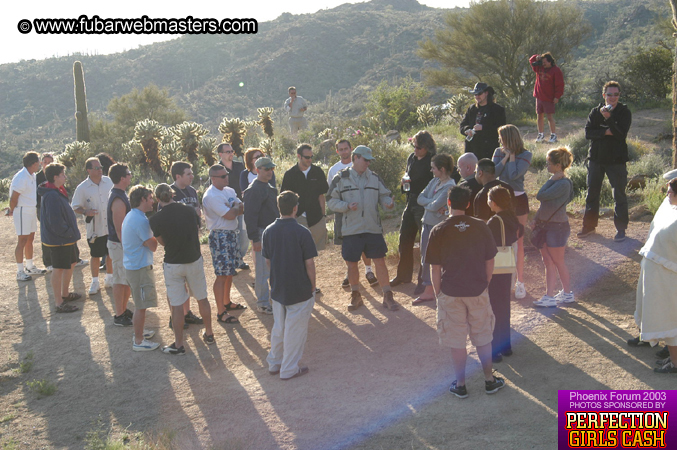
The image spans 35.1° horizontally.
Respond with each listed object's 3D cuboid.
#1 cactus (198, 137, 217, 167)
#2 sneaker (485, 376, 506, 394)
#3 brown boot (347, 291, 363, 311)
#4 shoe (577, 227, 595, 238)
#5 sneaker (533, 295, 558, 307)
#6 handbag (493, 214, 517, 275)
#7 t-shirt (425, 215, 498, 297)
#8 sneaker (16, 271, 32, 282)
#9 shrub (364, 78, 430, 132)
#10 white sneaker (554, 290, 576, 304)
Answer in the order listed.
[{"bbox_3d":[-2.549,-1.441,21.000,0.420,0.600,0.420,0,7,0],"label":"cactus"},{"bbox_3d":[1.363,1.396,9.300,0.108,0.115,0.295,3,8,25],"label":"sneaker"},{"bbox_3d":[0.180,0.841,11.850,0.115,0.160,0.310,3,8,22],"label":"brown boot"},{"bbox_3d":[2.952,0.090,12.800,0.300,0.115,0.110,-5,9,-37],"label":"shoe"},{"bbox_3d":[2.193,0.804,11.400,0.260,0.110,0.100,3,8,22],"label":"sneaker"},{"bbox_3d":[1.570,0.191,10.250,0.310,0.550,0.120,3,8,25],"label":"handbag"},{"bbox_3d":[1.057,0.262,9.200,0.620,0.680,0.360,-1,7,-5],"label":"t-shirt"},{"bbox_3d":[-4.369,0.717,14.900,0.280,0.120,0.105,6,9,41],"label":"sneaker"},{"bbox_3d":[1.267,-2.567,23.000,1.420,1.120,1.300,0,7,0],"label":"shrub"},{"bbox_3d":[2.379,0.768,11.350,0.265,0.115,0.100,-2,7,-15],"label":"white sneaker"}]

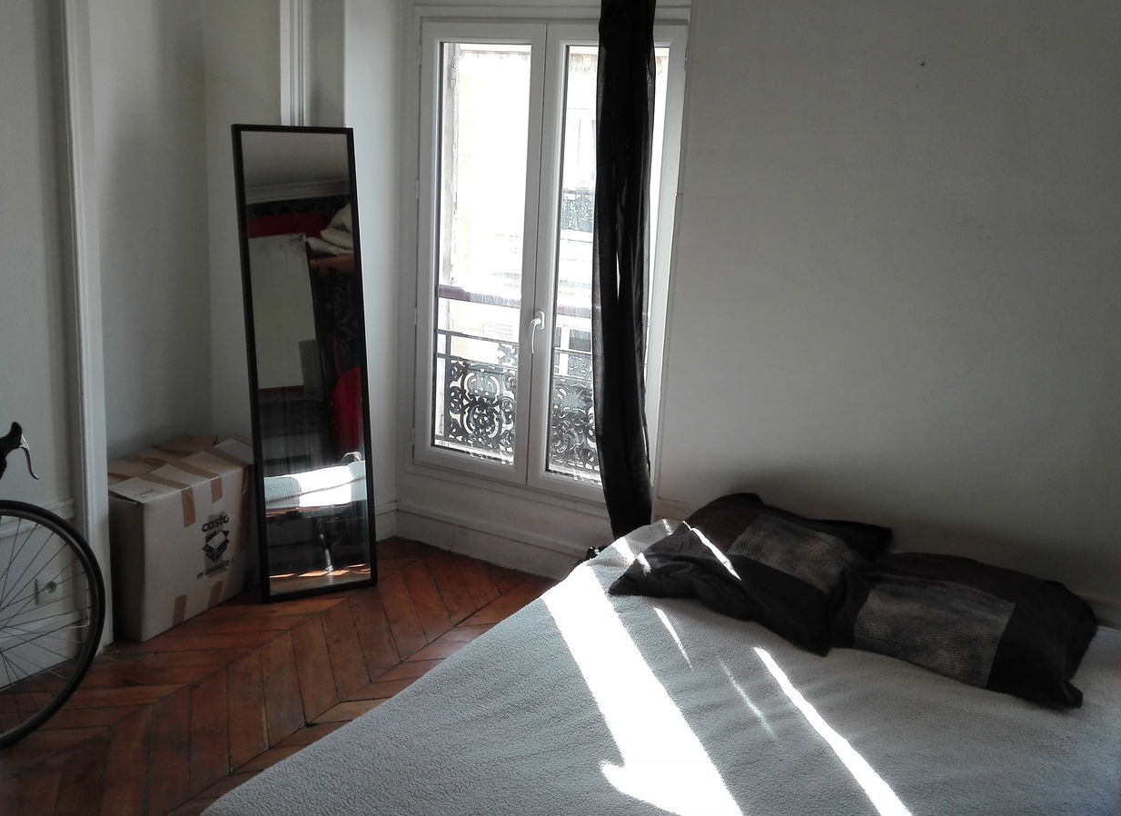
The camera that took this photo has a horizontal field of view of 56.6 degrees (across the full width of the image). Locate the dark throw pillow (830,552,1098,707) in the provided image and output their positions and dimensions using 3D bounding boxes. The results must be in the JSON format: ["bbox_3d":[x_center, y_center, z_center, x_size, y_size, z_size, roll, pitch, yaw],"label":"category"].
[{"bbox_3d":[1.023,0.509,2.628,0.608,0.150,0.511,10,18,27],"label":"dark throw pillow"}]

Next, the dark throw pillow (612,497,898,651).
[{"bbox_3d":[0.537,0.409,2.855,0.618,0.159,0.531,10,25,27],"label":"dark throw pillow"}]

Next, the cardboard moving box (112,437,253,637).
[{"bbox_3d":[-1.384,0.425,3.635,0.458,0.473,0.647,9,14,24],"label":"cardboard moving box"}]

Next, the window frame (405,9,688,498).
[{"bbox_3d":[-0.089,-0.525,3.800,1.081,1.708,0.077,10,15,27],"label":"window frame"}]

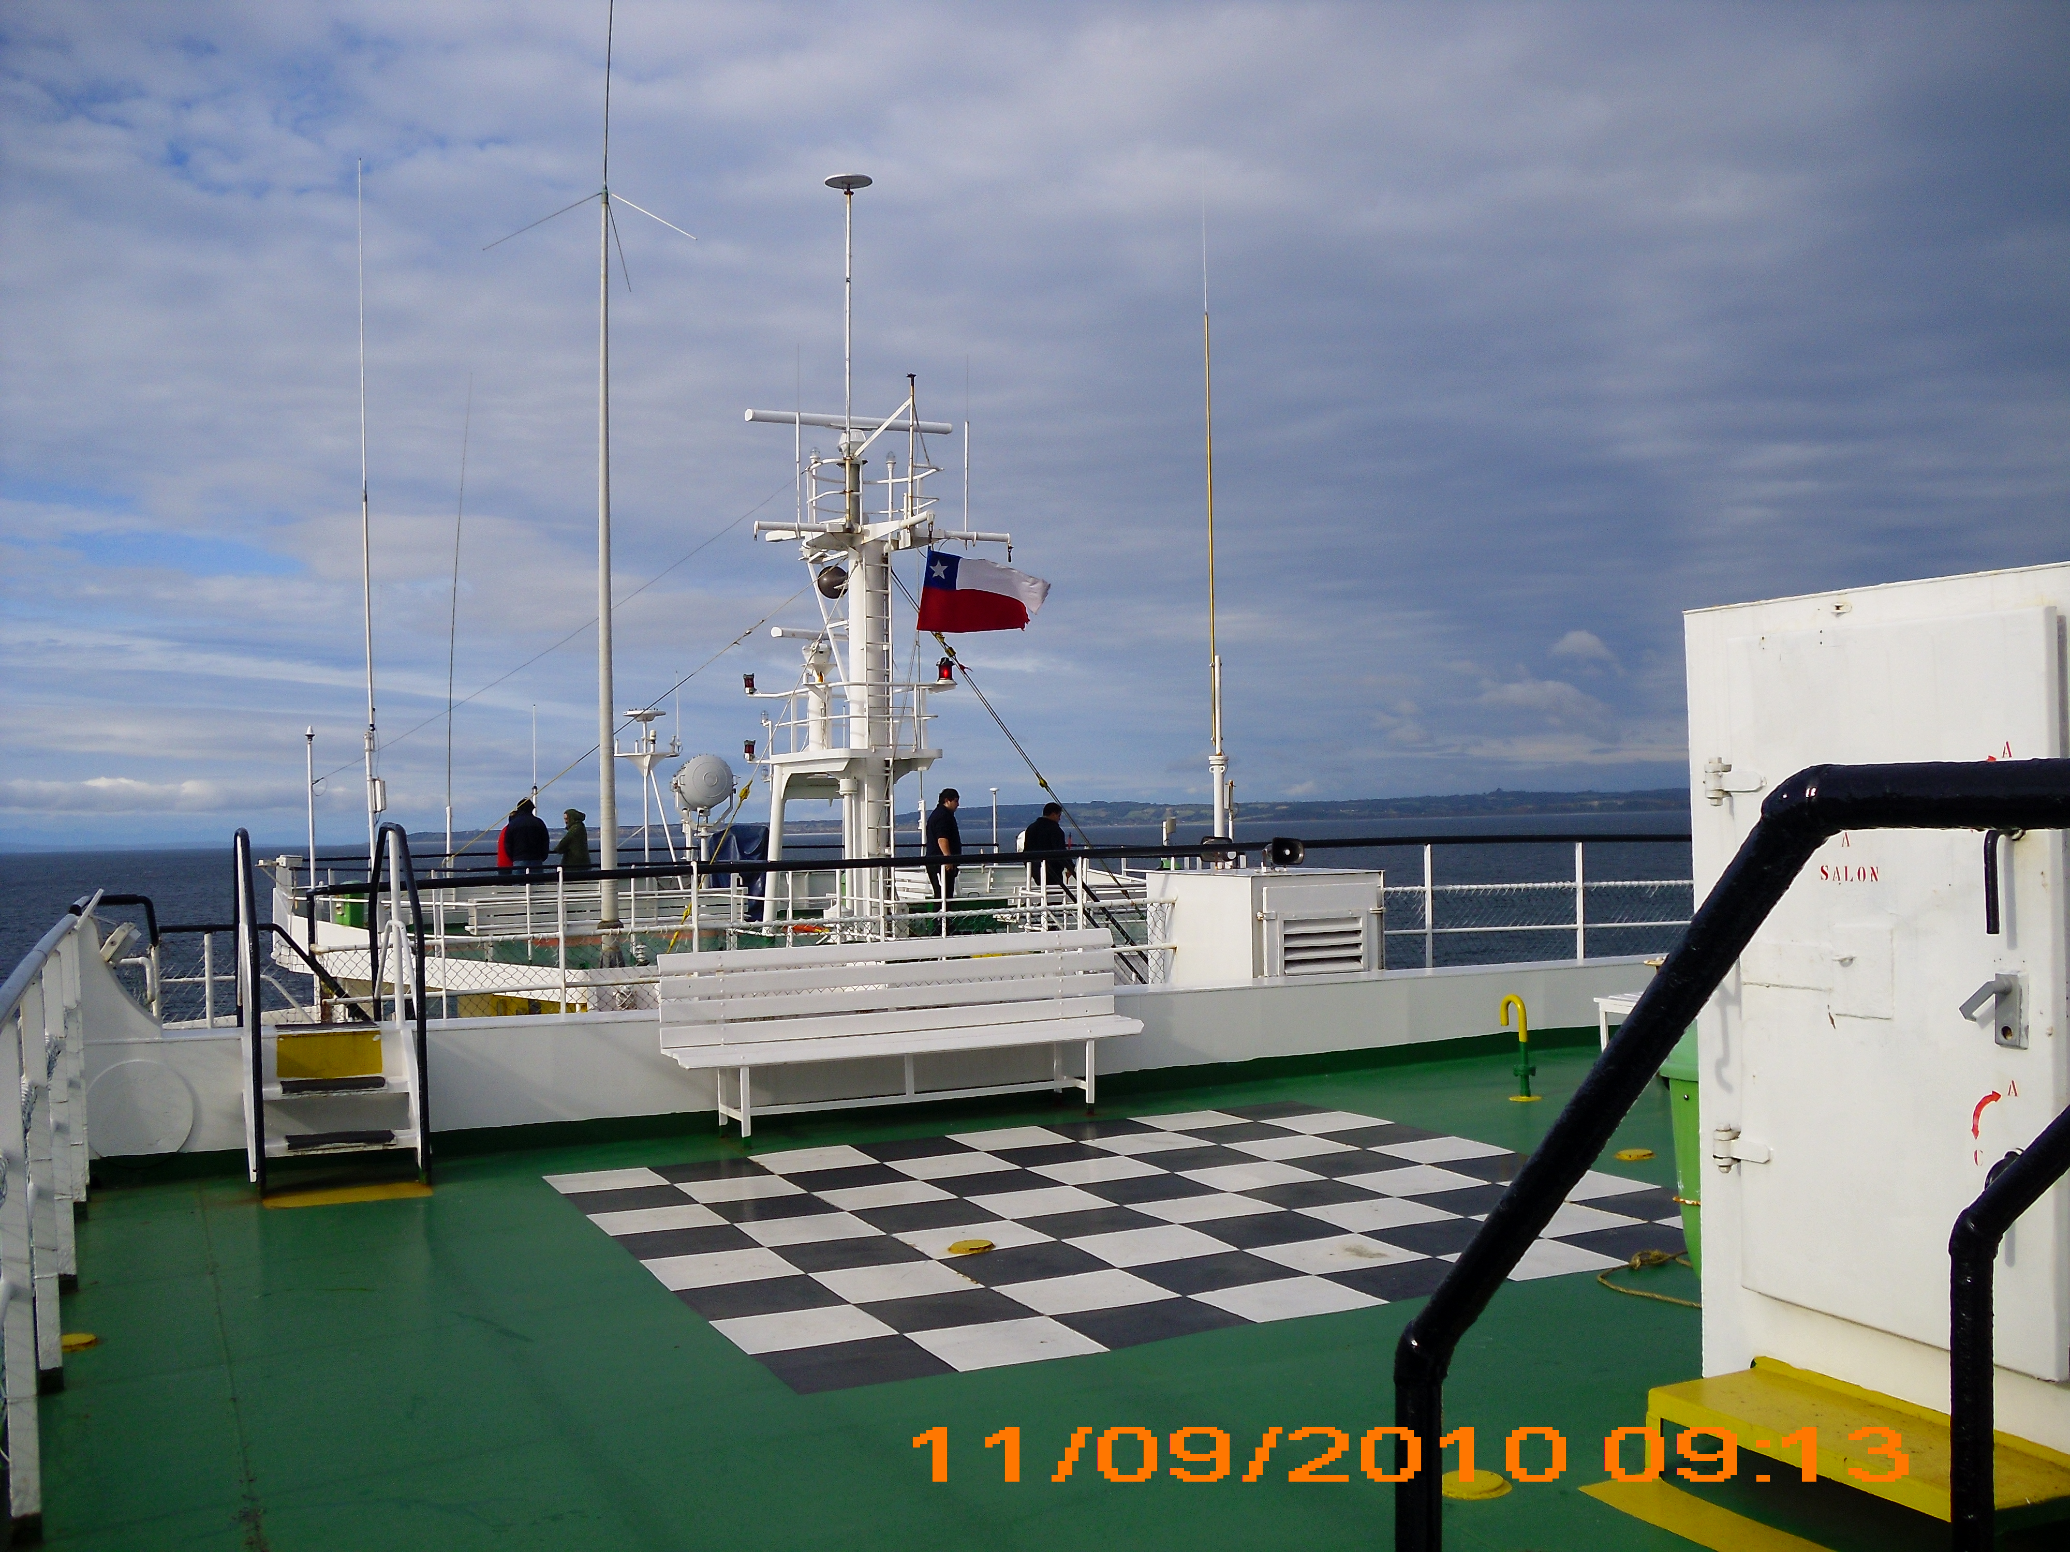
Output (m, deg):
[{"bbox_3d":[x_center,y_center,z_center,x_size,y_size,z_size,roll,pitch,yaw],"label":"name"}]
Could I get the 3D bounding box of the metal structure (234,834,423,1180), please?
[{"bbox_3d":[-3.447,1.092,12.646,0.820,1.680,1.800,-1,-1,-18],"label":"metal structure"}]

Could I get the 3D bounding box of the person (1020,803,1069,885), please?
[{"bbox_3d":[0.170,1.112,27.785,0.500,1.630,0.380,-2,-1,37],"label":"person"}]

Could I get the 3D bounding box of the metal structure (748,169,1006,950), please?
[{"bbox_3d":[-1.851,-2.618,30.500,2.800,9.020,2.000,-1,-1,-19],"label":"metal structure"}]

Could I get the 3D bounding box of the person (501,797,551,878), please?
[{"bbox_3d":[-6.208,1.142,31.484,0.550,1.730,0.360,-1,-1,-12],"label":"person"}]

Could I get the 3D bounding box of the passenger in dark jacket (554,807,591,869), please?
[{"bbox_3d":[-5.665,1.191,31.486,0.420,1.570,0.460,-2,-1,6],"label":"passenger in dark jacket"}]

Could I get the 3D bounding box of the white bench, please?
[{"bbox_3d":[-0.659,1.335,13.207,2.550,0.910,0.430,-1,-1,-28],"label":"white bench"}]

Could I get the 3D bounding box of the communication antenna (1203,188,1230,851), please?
[{"bbox_3d":[2.059,-2.616,29.500,0.220,7.670,0.220,-1,-1,-19],"label":"communication antenna"}]

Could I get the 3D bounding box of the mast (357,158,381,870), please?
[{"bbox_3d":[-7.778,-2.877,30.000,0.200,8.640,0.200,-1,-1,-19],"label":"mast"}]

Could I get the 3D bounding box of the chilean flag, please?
[{"bbox_3d":[-0.608,-2.165,30.200,1.500,1.000,0.300,-1,-1,-3],"label":"chilean flag"}]

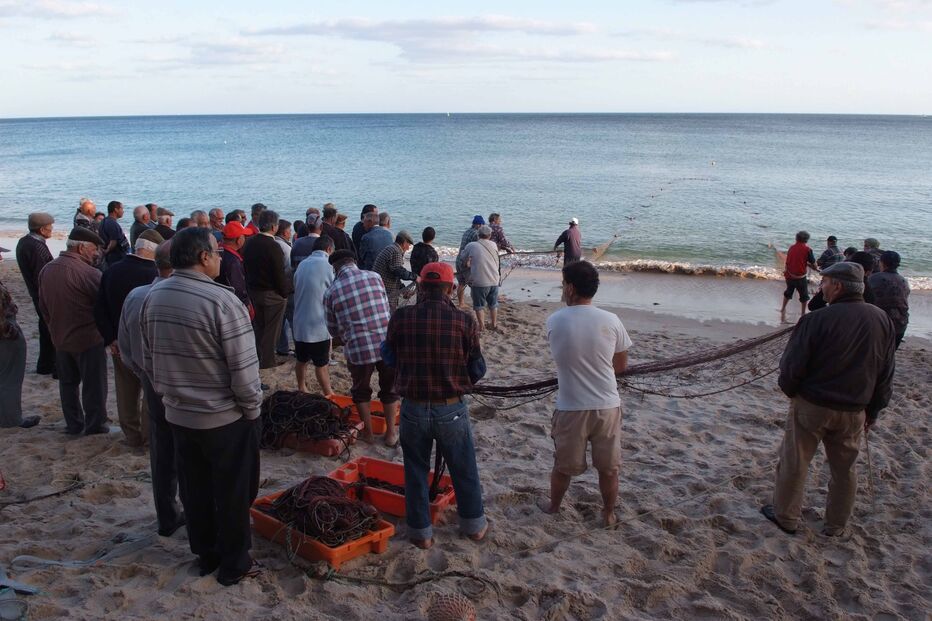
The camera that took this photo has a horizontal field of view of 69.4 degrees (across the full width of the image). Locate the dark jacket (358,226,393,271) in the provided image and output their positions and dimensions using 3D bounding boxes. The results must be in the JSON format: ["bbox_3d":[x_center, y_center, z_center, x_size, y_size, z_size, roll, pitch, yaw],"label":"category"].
[{"bbox_3d":[-1.403,-0.969,10.551,0.520,0.740,0.320,5,17,17],"label":"dark jacket"}]

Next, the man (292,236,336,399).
[{"bbox_3d":[-1.521,0.065,6.703,0.500,1.610,0.400,6,17,21],"label":"man"}]

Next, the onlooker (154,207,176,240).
[{"bbox_3d":[-4.159,-0.571,9.312,0.520,1.690,0.340,12,20,36],"label":"onlooker"}]

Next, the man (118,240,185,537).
[{"bbox_3d":[-1.636,0.457,3.639,0.420,1.700,0.550,-15,22,-41],"label":"man"}]

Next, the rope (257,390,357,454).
[{"bbox_3d":[-1.333,0.886,5.411,0.750,0.420,0.520,5,17,16],"label":"rope"}]

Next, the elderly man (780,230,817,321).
[{"bbox_3d":[6.234,-0.636,12.615,0.580,1.700,0.480,8,18,24],"label":"elderly man"}]

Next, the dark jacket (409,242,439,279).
[{"bbox_3d":[-0.611,-0.694,9.902,0.460,0.660,0.280,2,16,8],"label":"dark jacket"}]

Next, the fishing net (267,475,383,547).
[{"bbox_3d":[-0.827,1.136,3.905,0.620,0.310,0.410,14,21,40],"label":"fishing net"}]

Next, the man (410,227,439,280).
[{"bbox_3d":[-0.549,-0.340,9.123,0.470,1.580,0.340,5,17,17],"label":"man"}]

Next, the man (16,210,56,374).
[{"bbox_3d":[-4.396,-0.148,6.888,0.380,1.690,0.500,-12,20,-36],"label":"man"}]

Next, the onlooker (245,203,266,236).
[{"bbox_3d":[-2.712,-0.551,8.897,0.520,1.720,0.380,15,22,43],"label":"onlooker"}]

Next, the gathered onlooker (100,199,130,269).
[{"bbox_3d":[-5.064,-0.696,9.694,0.500,1.740,0.340,10,19,31],"label":"gathered onlooker"}]

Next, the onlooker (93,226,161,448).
[{"bbox_3d":[-2.538,0.230,5.151,0.540,1.691,0.380,3,17,12],"label":"onlooker"}]

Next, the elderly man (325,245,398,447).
[{"bbox_3d":[-0.823,0.281,5.340,0.560,1.560,0.560,-8,18,-24],"label":"elderly man"}]

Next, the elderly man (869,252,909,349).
[{"bbox_3d":[5.182,0.082,8.254,0.520,1.660,0.420,-3,17,-10],"label":"elderly man"}]

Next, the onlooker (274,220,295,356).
[{"bbox_3d":[-2.266,-0.276,8.355,0.500,1.700,0.340,11,19,33],"label":"onlooker"}]

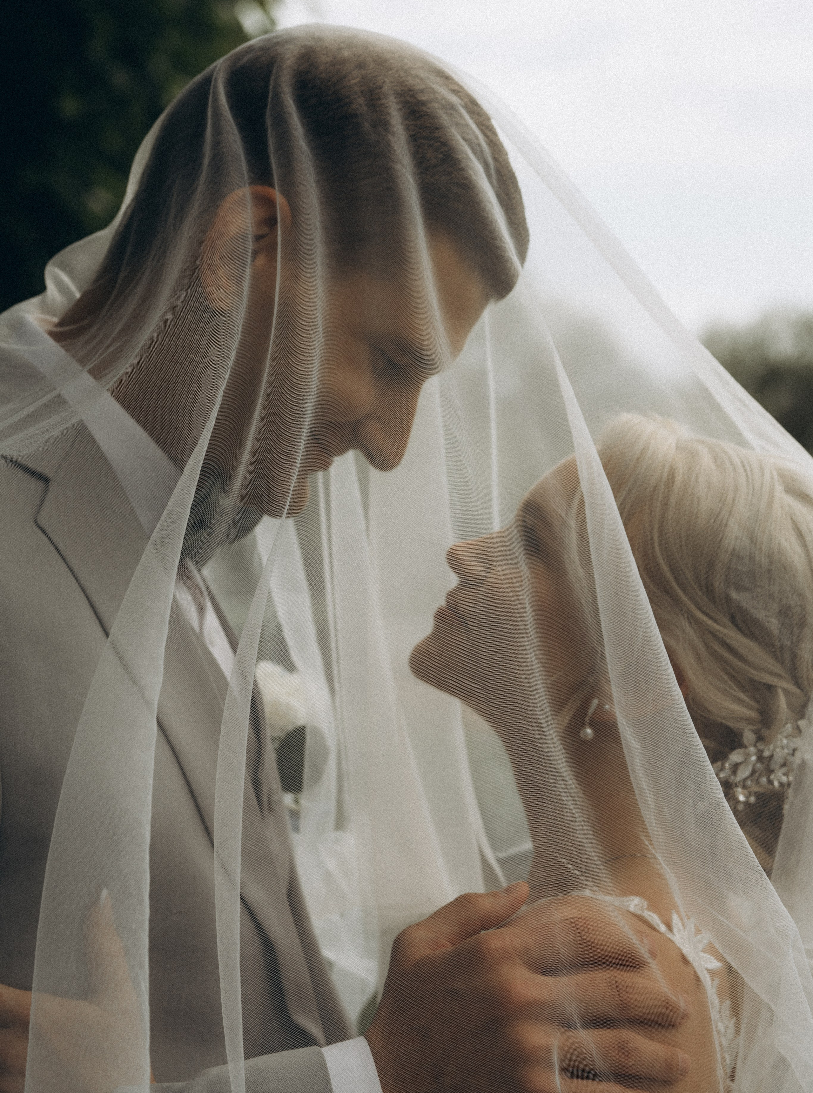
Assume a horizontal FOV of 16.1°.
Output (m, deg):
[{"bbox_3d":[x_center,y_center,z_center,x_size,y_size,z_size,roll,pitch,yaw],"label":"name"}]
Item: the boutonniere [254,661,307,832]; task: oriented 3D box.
[{"bbox_3d":[-0.069,0.118,1.700,0.042,0.104,0.062,-9,-2,15],"label":"boutonniere"}]

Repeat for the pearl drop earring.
[{"bbox_3d":[0.100,0.095,1.580,0.009,0.024,0.009,9,-2,17],"label":"pearl drop earring"}]

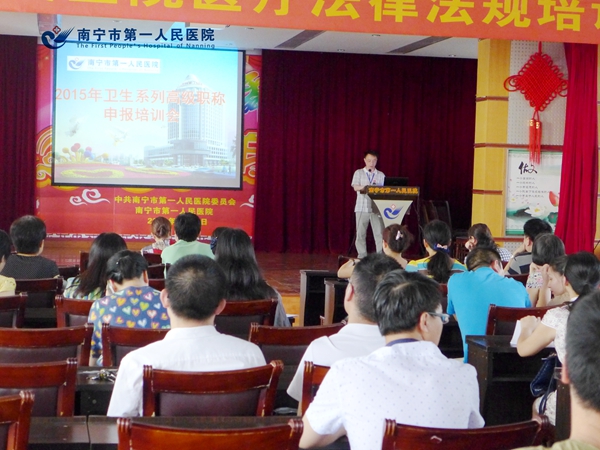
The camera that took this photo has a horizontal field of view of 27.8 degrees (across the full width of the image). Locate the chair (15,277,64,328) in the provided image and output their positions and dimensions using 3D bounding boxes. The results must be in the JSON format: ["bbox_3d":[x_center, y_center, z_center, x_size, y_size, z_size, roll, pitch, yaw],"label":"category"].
[{"bbox_3d":[-1.618,0.732,7.059,0.470,0.920,0.560,1,3,-10],"label":"chair"}]

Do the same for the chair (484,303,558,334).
[{"bbox_3d":[1.068,0.863,6.321,0.460,0.950,0.550,1,2,-17],"label":"chair"}]

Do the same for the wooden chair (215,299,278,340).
[{"bbox_3d":[-0.398,0.829,6.173,0.460,0.950,0.550,1,2,-14],"label":"wooden chair"}]

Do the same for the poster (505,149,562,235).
[{"bbox_3d":[2.536,-0.342,12.900,0.683,0.925,0.040,1,3,-10],"label":"poster"}]

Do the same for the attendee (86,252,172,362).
[{"bbox_3d":[-0.753,0.720,5.300,0.450,1.210,0.750,1,2,-10],"label":"attendee"}]

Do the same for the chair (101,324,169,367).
[{"bbox_3d":[-0.635,0.849,5.272,0.470,0.920,0.560,1,3,-11],"label":"chair"}]

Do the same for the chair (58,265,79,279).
[{"bbox_3d":[-1.672,0.692,7.851,0.470,0.920,0.560,1,3,-10],"label":"chair"}]

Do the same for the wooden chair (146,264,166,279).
[{"bbox_3d":[-1.132,0.692,8.175,0.470,0.920,0.560,1,3,-10],"label":"wooden chair"}]

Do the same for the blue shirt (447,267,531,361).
[{"bbox_3d":[0.994,0.543,6.400,0.480,0.620,0.380,1,2,-8],"label":"blue shirt"}]

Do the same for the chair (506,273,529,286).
[{"bbox_3d":[1.385,0.797,8.498,0.460,0.950,0.550,1,2,-15],"label":"chair"}]

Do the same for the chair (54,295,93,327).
[{"bbox_3d":[-1.032,0.812,6.185,0.460,0.950,0.550,1,2,-13],"label":"chair"}]

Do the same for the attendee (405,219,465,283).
[{"bbox_3d":[0.869,0.578,8.459,0.470,1.240,0.780,1,3,-10],"label":"attendee"}]

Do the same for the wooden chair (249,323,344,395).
[{"bbox_3d":[-0.064,0.858,5.437,0.470,0.920,0.560,1,3,-15],"label":"wooden chair"}]

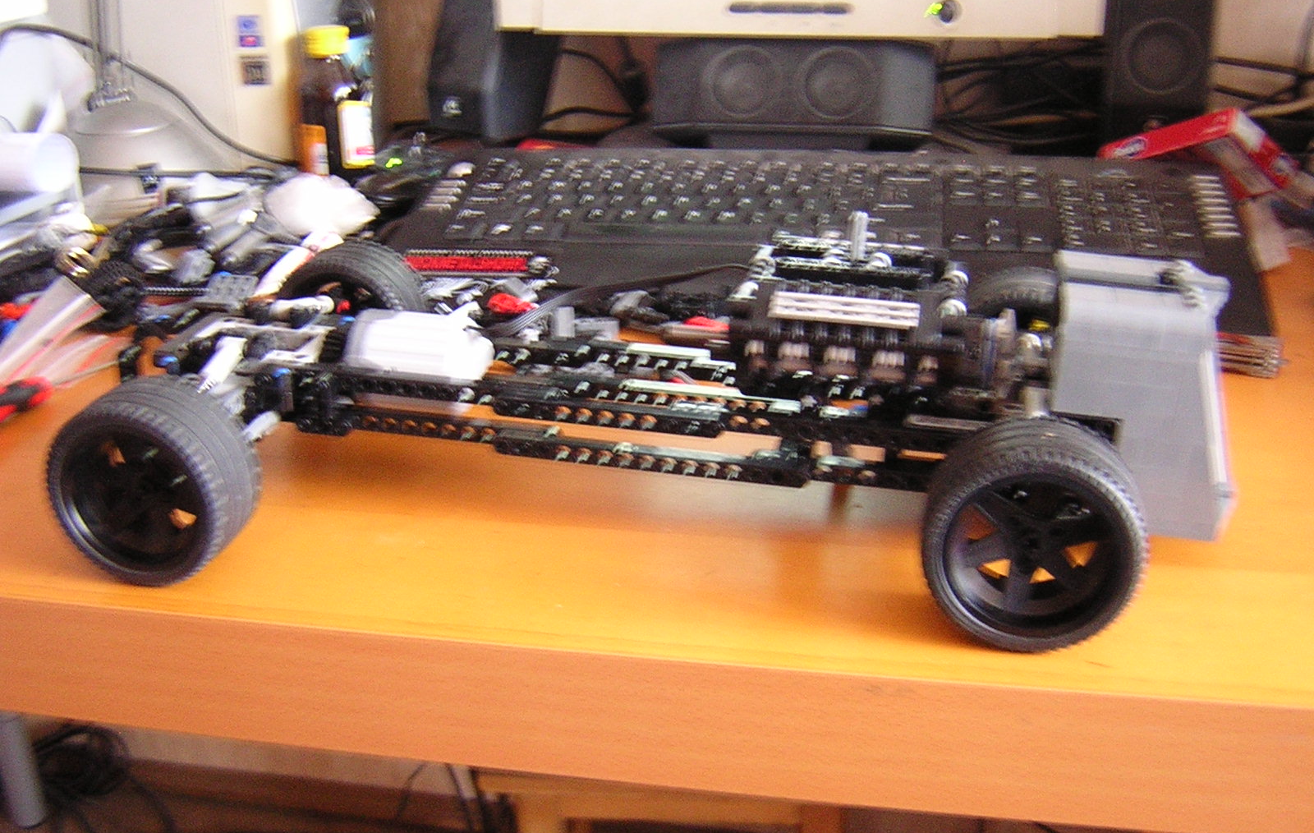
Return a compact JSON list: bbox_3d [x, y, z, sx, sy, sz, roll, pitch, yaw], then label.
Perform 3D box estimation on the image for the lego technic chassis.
[{"bbox_3d":[-0.002,-0.024,0.525,0.420,0.116,0.205,3,25,13],"label":"lego technic chassis"}]

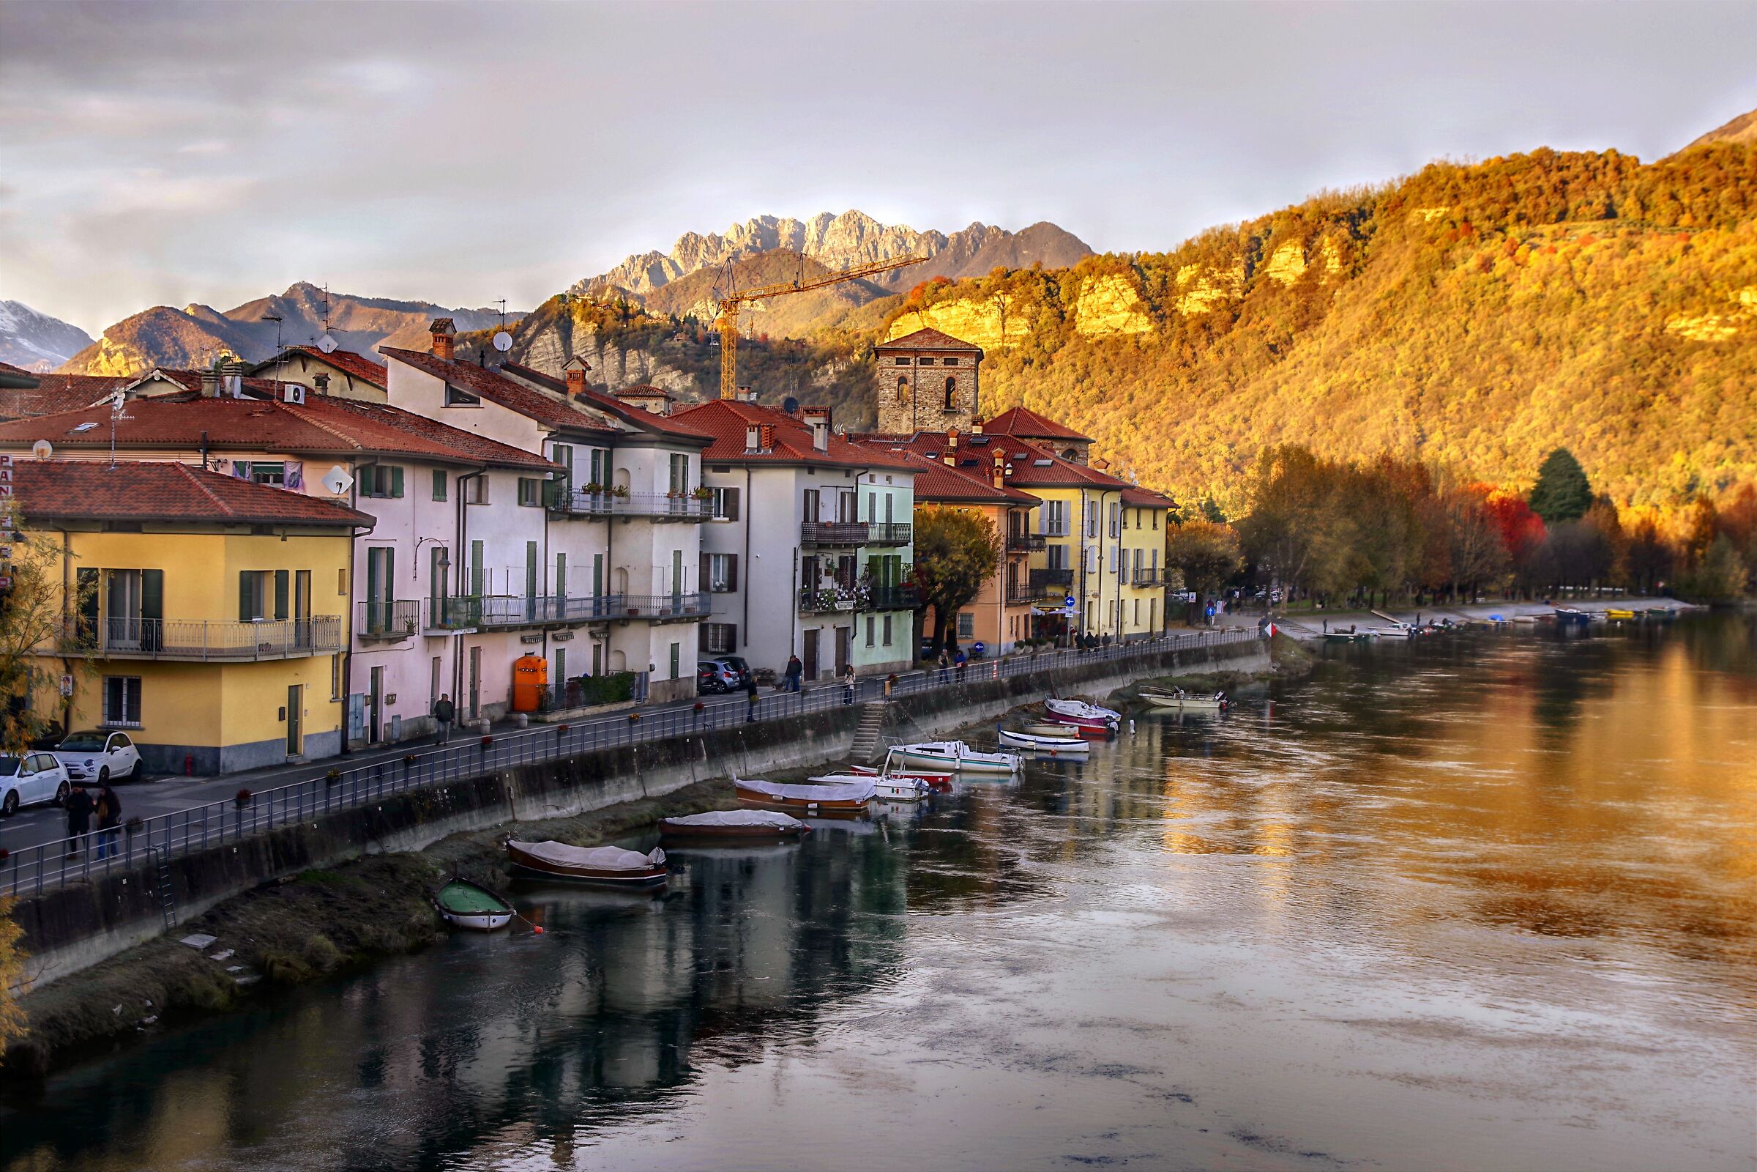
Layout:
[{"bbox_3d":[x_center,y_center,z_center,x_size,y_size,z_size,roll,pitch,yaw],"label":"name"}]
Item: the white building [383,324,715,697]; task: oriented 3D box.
[{"bbox_3d":[-14.200,-2.828,108.600,11.200,15.600,11.600,1,1,16],"label":"white building"}]

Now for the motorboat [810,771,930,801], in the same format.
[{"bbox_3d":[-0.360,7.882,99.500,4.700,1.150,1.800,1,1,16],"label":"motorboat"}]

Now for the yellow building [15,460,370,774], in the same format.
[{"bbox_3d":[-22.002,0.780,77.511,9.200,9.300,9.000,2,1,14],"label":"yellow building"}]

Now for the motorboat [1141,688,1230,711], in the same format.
[{"bbox_3d":[19.063,6.983,155.700,5.500,1.400,1.900,1,1,10],"label":"motorboat"}]

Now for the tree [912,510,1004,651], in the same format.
[{"bbox_3d":[4.426,-0.119,150.000,6.200,9.200,6.000,1,1,-2],"label":"tree"}]

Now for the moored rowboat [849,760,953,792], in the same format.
[{"bbox_3d":[0.990,7.960,105.600,4.500,0.800,1.500,1,1,16],"label":"moored rowboat"}]

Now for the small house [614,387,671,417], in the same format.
[{"bbox_3d":[-15.355,-11.536,163.044,3.400,3.100,3.400,1,2,5],"label":"small house"}]

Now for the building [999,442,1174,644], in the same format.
[{"bbox_3d":[13.600,-3.305,185.000,12.000,14.500,18.500,2,1,27],"label":"building"}]

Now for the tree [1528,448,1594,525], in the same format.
[{"bbox_3d":[117.982,-11.228,430.000,11.300,25.200,11.300,1,1,14],"label":"tree"}]

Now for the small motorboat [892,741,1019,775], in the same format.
[{"bbox_3d":[3.264,7.370,108.185,5.800,1.400,2.100,2,1,26],"label":"small motorboat"}]

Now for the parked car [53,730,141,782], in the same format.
[{"bbox_3d":[-22.254,4.823,71.135,1.630,1.490,3.570,1,1,7],"label":"parked car"}]

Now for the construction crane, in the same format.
[{"bbox_3d":[-5.411,-12.392,199.355,2.600,30.900,40.100,1,1,-27],"label":"construction crane"}]

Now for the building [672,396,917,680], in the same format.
[{"bbox_3d":[-6.700,-2.699,133.900,12.200,14.600,16.600,1,1,21],"label":"building"}]

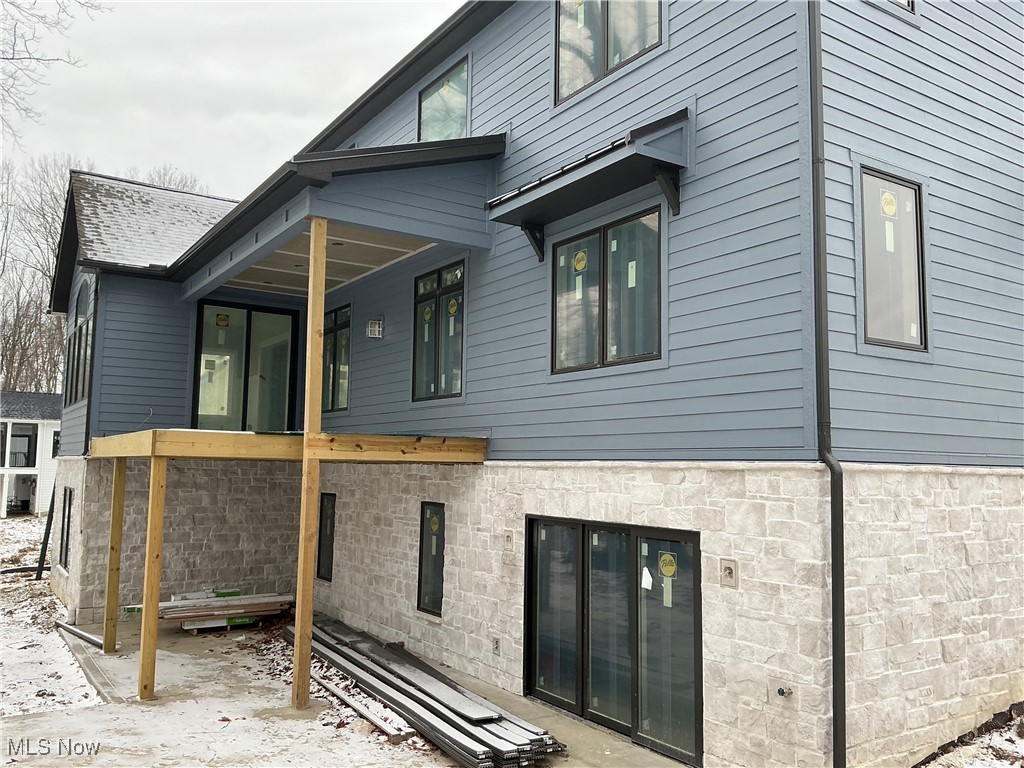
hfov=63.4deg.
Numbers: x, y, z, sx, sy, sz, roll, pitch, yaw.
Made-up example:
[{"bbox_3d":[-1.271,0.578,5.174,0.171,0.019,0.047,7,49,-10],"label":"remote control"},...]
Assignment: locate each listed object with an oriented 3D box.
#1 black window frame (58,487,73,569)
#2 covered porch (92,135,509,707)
[{"bbox_3d":[-8.399,2.710,15.605,0.120,1.475,1.179,4,-7,-34],"label":"black window frame"},{"bbox_3d":[-3.520,0.364,11.878,3.668,6.760,6.602,4,-7,-34],"label":"covered porch"}]

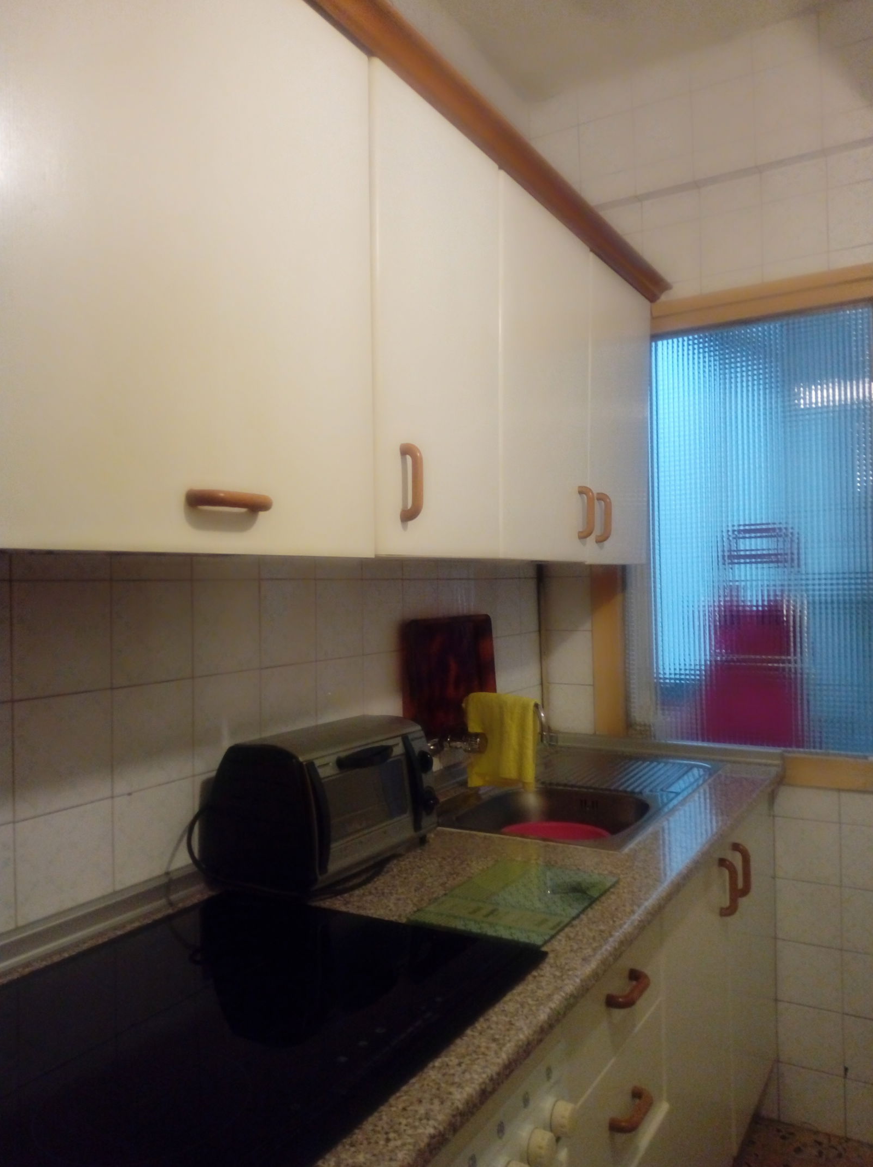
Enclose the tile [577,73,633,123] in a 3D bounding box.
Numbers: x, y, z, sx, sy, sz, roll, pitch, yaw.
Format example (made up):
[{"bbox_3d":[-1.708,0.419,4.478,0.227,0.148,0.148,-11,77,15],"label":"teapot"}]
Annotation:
[{"bbox_3d":[0.448,-1.276,2.401,0.150,0.097,0.010,-1,0,31],"label":"tile"}]

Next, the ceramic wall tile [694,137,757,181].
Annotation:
[{"bbox_3d":[0.711,-1.044,2.244,0.150,0.073,0.010,-1,0,31],"label":"ceramic wall tile"}]

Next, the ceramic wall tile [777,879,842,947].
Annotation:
[{"bbox_3d":[0.908,0.803,2.219,0.151,0.151,0.010,-1,0,30],"label":"ceramic wall tile"}]

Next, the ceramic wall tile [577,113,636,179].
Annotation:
[{"bbox_3d":[0.450,-1.152,2.400,0.150,0.150,0.010,-1,0,31],"label":"ceramic wall tile"}]

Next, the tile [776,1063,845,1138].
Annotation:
[{"bbox_3d":[0.915,1.252,2.218,0.151,0.143,0.010,-1,0,30],"label":"tile"}]

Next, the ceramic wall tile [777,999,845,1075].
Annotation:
[{"bbox_3d":[0.912,1.105,2.218,0.151,0.151,0.010,-1,0,30],"label":"ceramic wall tile"}]

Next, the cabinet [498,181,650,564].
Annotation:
[{"bbox_3d":[0.197,-0.393,2.086,0.329,0.698,0.898,-1,0,30],"label":"cabinet"}]

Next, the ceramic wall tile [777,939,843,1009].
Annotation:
[{"bbox_3d":[0.900,0.945,2.196,0.150,0.150,0.010,-1,0,31],"label":"ceramic wall tile"}]

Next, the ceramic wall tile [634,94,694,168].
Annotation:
[{"bbox_3d":[0.580,-1.154,2.322,0.150,0.150,0.010,-1,0,31],"label":"ceramic wall tile"}]

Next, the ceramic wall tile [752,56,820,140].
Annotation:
[{"bbox_3d":[0.838,-1.159,2.167,0.150,0.150,0.010,-1,0,31],"label":"ceramic wall tile"}]

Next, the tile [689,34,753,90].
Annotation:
[{"bbox_3d":[0.707,-1.282,2.245,0.150,0.099,0.010,-1,0,31],"label":"tile"}]

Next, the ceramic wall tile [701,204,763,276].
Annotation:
[{"bbox_3d":[0.741,-0.859,2.288,0.151,0.151,0.010,-1,0,30],"label":"ceramic wall tile"}]

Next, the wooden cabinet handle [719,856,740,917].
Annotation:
[{"bbox_3d":[0.569,0.588,1.772,0.032,0.108,0.015,-1,0,30],"label":"wooden cabinet handle"}]

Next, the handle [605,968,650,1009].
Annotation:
[{"bbox_3d":[0.265,0.557,1.253,0.032,0.014,0.108,-1,0,30],"label":"handle"}]

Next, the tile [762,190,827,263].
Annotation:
[{"bbox_3d":[0.868,-0.858,2.201,0.150,0.150,0.010,-1,0,31],"label":"tile"}]

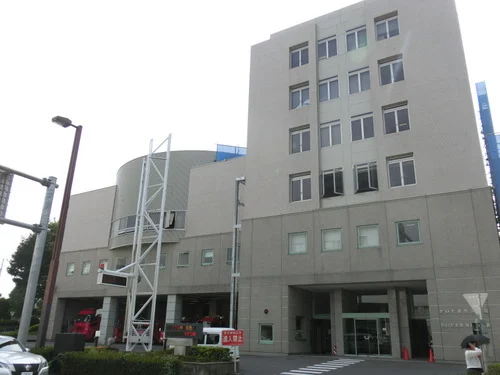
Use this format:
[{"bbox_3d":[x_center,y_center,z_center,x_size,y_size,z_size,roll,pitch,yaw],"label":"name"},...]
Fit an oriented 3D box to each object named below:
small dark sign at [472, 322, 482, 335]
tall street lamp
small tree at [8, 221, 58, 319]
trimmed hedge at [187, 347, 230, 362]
[{"bbox_3d":[7.386,4.578,13.600,0.289,0.370,0.080,-10,-23,29],"label":"small dark sign"},{"bbox_3d":[-7.743,1.838,15.901,0.400,9.874,1.500,-10,-22,29],"label":"tall street lamp"},{"bbox_3d":[-16.231,7.139,31.497,3.500,9.472,3.500,11,-21,-25],"label":"small tree"},{"bbox_3d":[-1.624,6.698,16.800,1.800,0.620,1.000,1,-19,0],"label":"trimmed hedge"}]

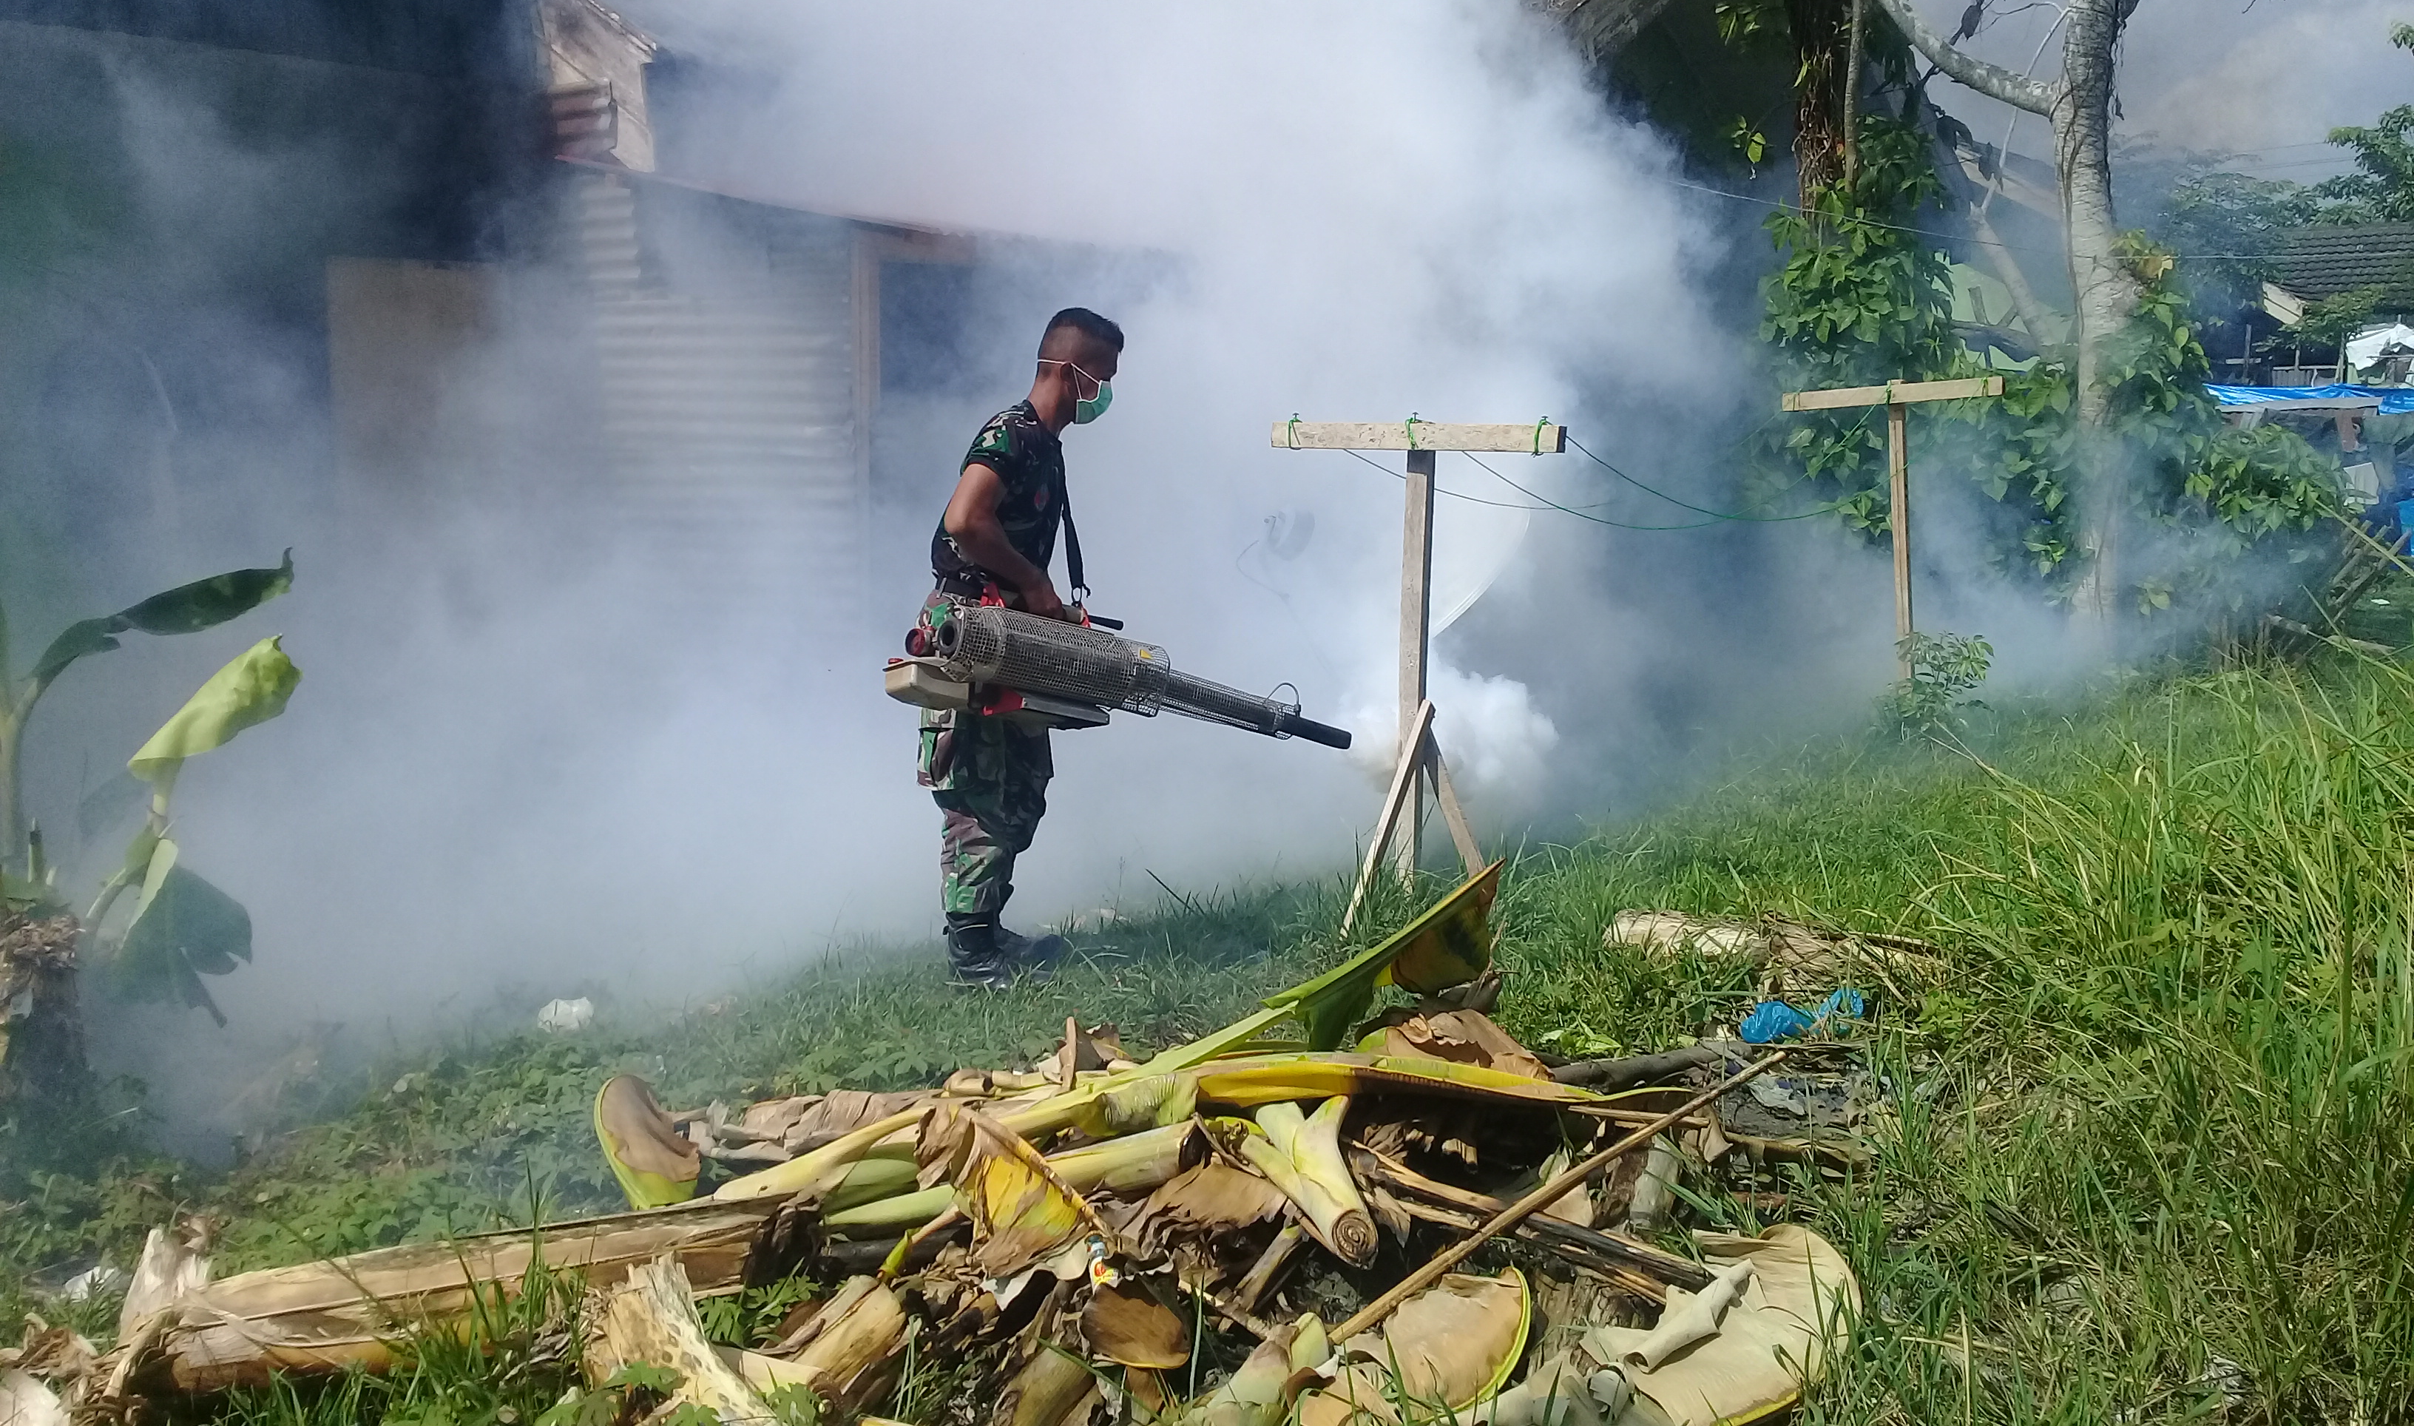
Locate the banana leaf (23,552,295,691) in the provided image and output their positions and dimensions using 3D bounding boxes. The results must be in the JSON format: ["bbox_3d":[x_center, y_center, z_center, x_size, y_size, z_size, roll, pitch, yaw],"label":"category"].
[{"bbox_3d":[-2.302,-0.201,4.750,0.600,0.150,0.200,-26,13,-6],"label":"banana leaf"}]

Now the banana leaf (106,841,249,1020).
[{"bbox_3d":[-2.284,0.481,4.800,0.290,0.360,0.200,1,9,6],"label":"banana leaf"}]

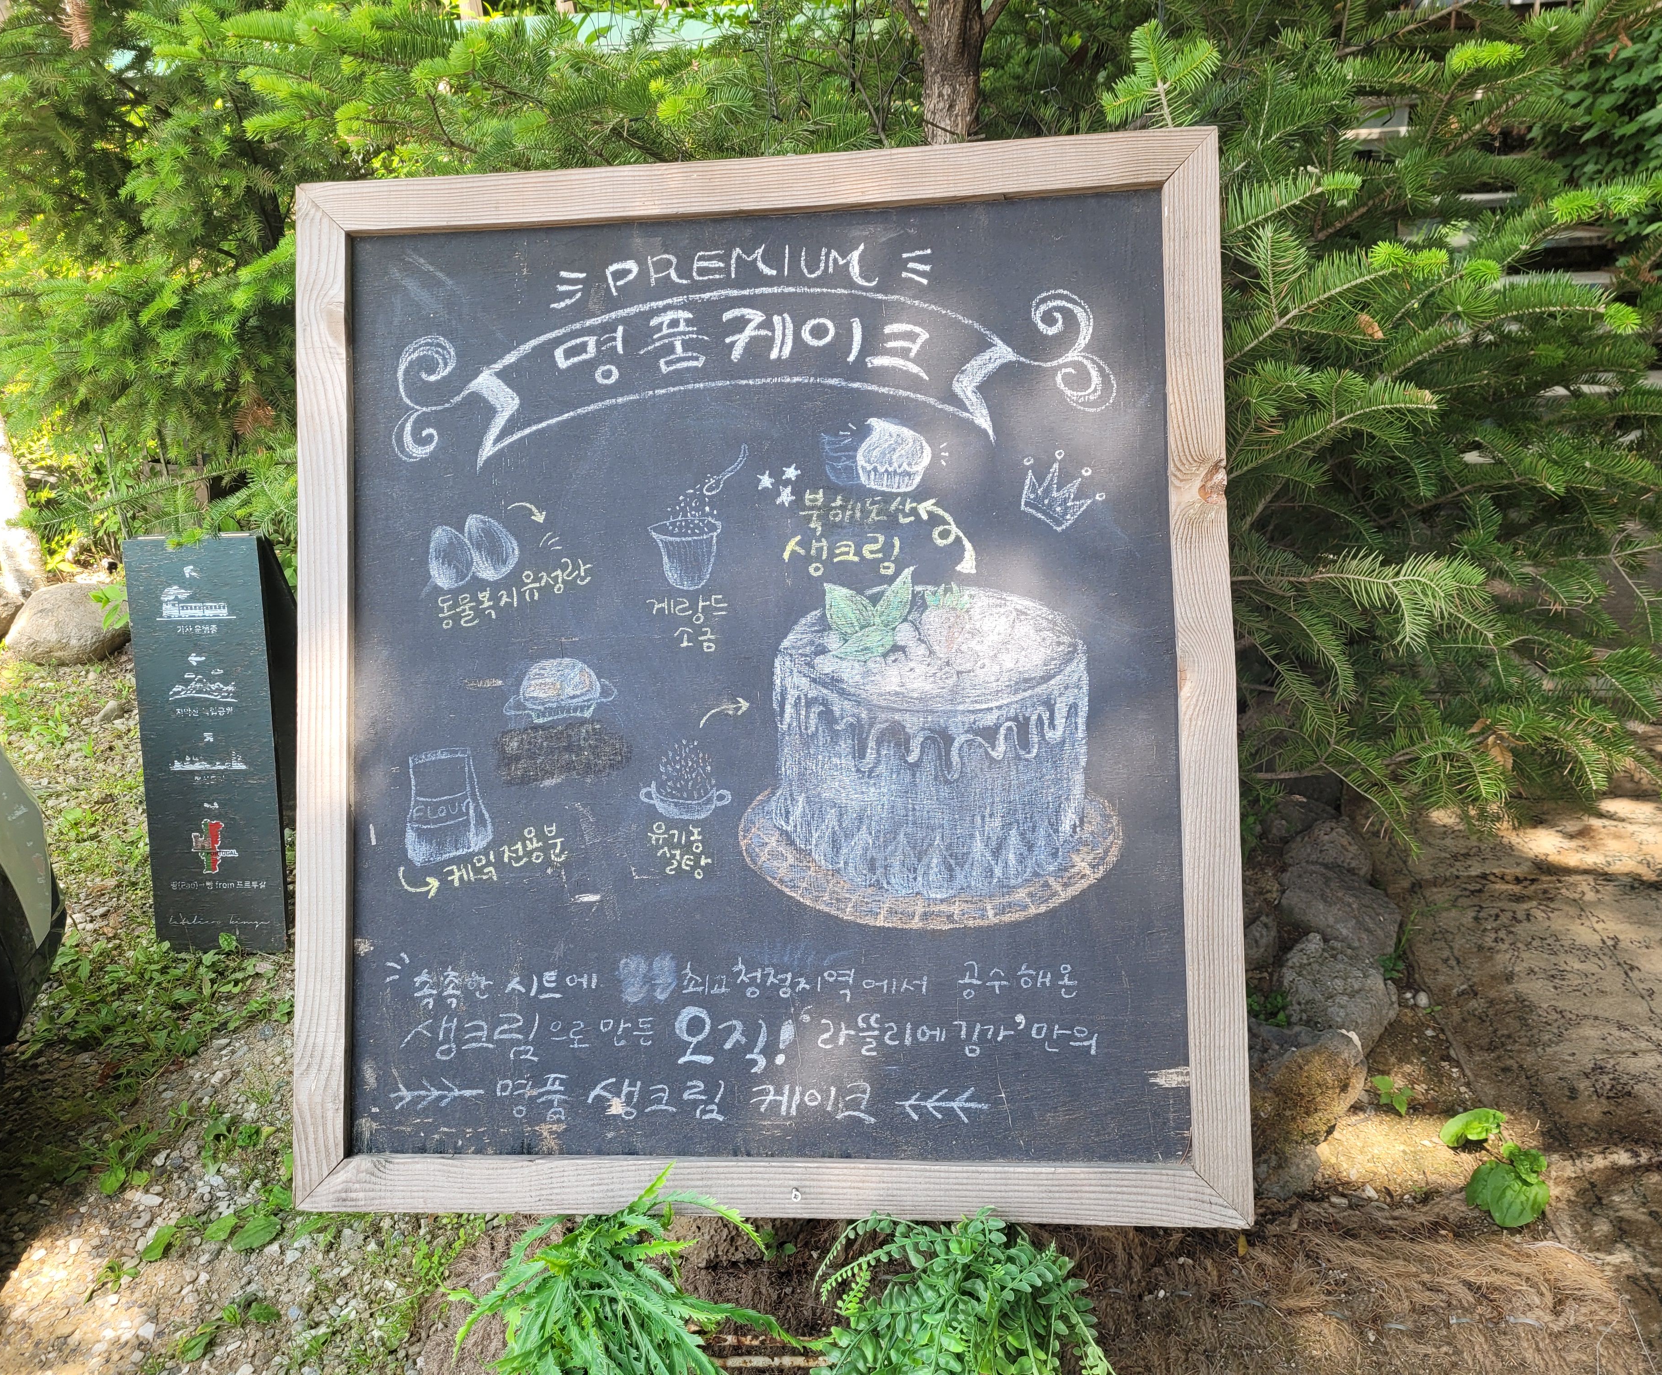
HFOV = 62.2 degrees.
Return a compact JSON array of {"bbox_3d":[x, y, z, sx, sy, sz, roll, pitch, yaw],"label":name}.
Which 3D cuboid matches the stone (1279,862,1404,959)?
[{"bbox_3d":[0.948,0.422,2.564,0.211,0.175,0.190,-1,23,0],"label":"stone"}]

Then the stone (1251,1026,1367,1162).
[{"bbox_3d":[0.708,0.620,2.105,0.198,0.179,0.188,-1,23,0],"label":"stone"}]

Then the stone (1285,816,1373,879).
[{"bbox_3d":[1.000,0.335,2.773,0.162,0.128,0.162,-1,23,0],"label":"stone"}]

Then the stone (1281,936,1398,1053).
[{"bbox_3d":[0.851,0.519,2.314,0.177,0.196,0.185,-1,23,0],"label":"stone"}]

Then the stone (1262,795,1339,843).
[{"bbox_3d":[0.986,0.286,2.885,0.152,0.112,0.129,-1,23,0],"label":"stone"}]

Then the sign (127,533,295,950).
[{"bbox_3d":[-1.208,0.053,2.798,0.265,0.775,0.526,1,23,5],"label":"sign"}]

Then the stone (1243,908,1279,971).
[{"bbox_3d":[0.754,0.456,2.465,0.092,0.117,0.078,-1,23,0],"label":"stone"}]

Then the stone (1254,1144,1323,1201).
[{"bbox_3d":[0.662,0.714,2.028,0.118,0.069,0.077,-1,23,0],"label":"stone"}]

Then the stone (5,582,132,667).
[{"bbox_3d":[-2.279,-0.194,4.138,0.358,0.234,0.269,-1,23,0],"label":"stone"}]

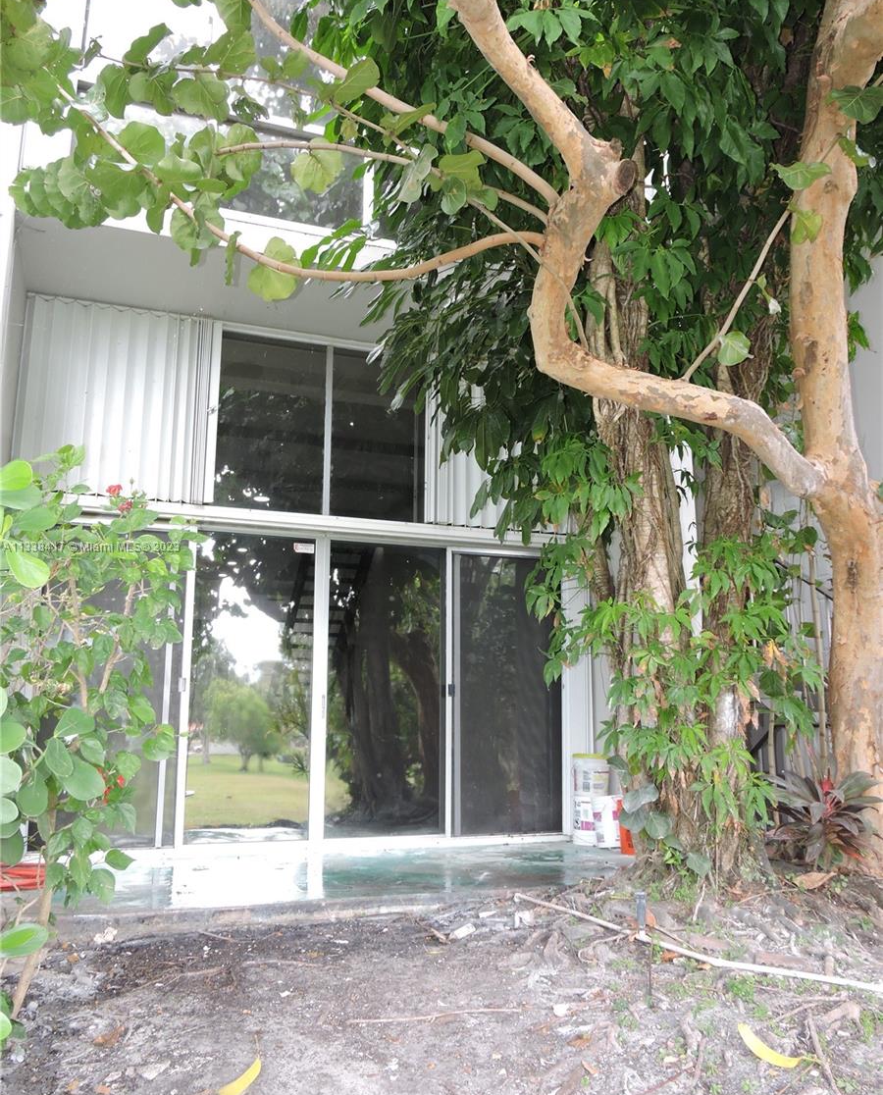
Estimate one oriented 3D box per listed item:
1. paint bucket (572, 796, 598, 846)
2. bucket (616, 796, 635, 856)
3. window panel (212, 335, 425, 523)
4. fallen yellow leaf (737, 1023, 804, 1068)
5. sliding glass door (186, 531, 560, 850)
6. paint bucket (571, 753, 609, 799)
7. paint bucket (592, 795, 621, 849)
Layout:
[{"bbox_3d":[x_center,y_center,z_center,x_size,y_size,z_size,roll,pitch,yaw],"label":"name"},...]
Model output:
[{"bbox_3d":[1.165,2.108,7.394,0.285,0.365,0.285,0,-11,0],"label":"paint bucket"},{"bbox_3d":[1.427,2.017,6.901,0.290,0.370,0.290,4,-11,-18],"label":"bucket"},{"bbox_3d":[-0.910,-0.941,7.470,1.674,1.431,0.090,4,-11,-18],"label":"window panel"},{"bbox_3d":[1.080,1.644,3.148,0.090,0.050,0.241,9,-14,-39],"label":"fallen yellow leaf"},{"bbox_3d":[-0.426,1.081,7.249,2.954,2.284,0.110,4,-11,-18],"label":"sliding glass door"},{"bbox_3d":[1.168,1.774,7.458,0.290,0.325,0.290,0,-11,0],"label":"paint bucket"},{"bbox_3d":[1.289,2.071,7.199,0.290,0.370,0.290,0,-11,0],"label":"paint bucket"}]

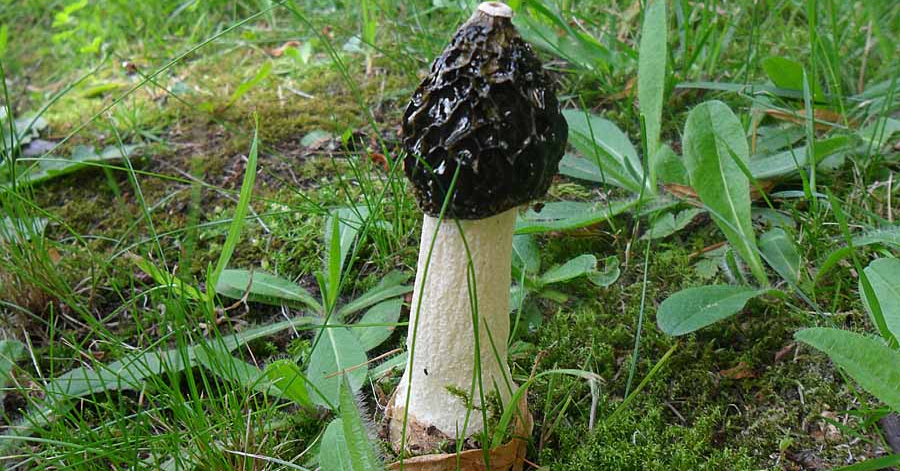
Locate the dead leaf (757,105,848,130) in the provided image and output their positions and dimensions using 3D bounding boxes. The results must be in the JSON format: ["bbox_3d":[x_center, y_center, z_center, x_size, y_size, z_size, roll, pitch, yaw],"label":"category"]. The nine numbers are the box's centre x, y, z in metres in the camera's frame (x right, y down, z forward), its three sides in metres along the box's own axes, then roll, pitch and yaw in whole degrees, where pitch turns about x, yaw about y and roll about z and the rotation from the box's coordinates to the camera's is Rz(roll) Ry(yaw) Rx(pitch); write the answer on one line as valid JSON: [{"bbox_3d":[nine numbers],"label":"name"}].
[{"bbox_3d":[0.218,-0.072,0.435,0.054,0.011,0.020,0,31,0],"label":"dead leaf"}]

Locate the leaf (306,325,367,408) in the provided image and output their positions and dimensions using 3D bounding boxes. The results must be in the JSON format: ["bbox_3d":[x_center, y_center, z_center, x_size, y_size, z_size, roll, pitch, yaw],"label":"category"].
[{"bbox_3d":[-0.041,0.044,0.244,0.020,0.006,0.041,-7,37,-11],"label":"leaf"}]

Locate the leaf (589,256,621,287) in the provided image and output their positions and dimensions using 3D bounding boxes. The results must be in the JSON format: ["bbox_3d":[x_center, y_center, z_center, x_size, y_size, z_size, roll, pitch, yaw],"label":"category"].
[{"bbox_3d":[0.064,0.015,0.288,0.012,0.007,0.012,-11,32,-5],"label":"leaf"}]

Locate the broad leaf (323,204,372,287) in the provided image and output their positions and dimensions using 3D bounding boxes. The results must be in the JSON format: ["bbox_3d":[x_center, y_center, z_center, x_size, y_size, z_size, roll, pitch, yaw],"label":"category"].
[{"bbox_3d":[-0.047,0.005,0.317,0.016,0.005,0.043,7,63,12],"label":"broad leaf"}]

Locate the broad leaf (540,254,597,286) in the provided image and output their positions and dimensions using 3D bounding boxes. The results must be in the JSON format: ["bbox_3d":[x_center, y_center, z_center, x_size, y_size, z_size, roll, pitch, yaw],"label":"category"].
[{"bbox_3d":[0.049,0.015,0.289,0.027,0.005,0.010,-23,37,-15],"label":"broad leaf"}]

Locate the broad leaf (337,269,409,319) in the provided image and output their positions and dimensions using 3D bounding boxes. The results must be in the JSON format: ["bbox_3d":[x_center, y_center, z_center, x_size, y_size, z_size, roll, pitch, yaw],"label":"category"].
[{"bbox_3d":[-0.033,0.026,0.299,0.033,0.006,0.015,-22,35,-13],"label":"broad leaf"}]

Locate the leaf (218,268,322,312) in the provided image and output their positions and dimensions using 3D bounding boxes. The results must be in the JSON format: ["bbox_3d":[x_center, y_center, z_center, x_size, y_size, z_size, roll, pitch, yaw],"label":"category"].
[{"bbox_3d":[-0.077,0.026,0.300,0.048,0.007,0.019,13,32,6],"label":"leaf"}]

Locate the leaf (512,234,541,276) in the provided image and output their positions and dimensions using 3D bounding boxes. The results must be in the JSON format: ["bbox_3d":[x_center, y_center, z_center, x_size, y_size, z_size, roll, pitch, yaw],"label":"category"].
[{"bbox_3d":[0.031,0.009,0.297,0.011,0.005,0.031,-9,42,-14],"label":"leaf"}]

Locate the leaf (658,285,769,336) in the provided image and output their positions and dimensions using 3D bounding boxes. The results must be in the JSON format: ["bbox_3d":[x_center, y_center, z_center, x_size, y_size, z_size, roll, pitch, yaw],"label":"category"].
[{"bbox_3d":[0.111,0.029,0.292,0.056,0.005,0.018,-13,32,-19],"label":"leaf"}]

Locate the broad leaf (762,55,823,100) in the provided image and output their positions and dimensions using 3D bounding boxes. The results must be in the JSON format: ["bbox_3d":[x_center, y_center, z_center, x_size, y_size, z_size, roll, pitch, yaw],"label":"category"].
[{"bbox_3d":[0.225,-0.103,0.455,0.048,0.007,0.021,33,50,0],"label":"broad leaf"}]

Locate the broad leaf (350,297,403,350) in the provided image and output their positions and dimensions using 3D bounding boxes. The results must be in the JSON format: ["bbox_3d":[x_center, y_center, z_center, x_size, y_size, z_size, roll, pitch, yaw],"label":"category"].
[{"bbox_3d":[-0.030,0.036,0.288,0.025,0.005,0.017,-23,36,-20],"label":"broad leaf"}]

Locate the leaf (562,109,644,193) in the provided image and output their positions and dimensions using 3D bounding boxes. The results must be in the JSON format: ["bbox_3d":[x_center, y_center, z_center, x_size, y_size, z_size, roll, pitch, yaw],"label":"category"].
[{"bbox_3d":[0.081,-0.049,0.379,0.022,0.008,0.082,-15,46,-23],"label":"leaf"}]

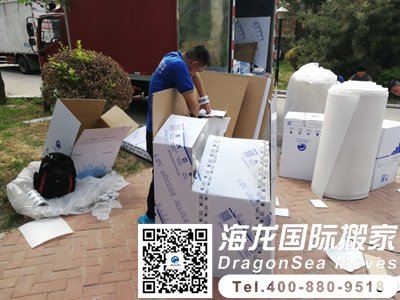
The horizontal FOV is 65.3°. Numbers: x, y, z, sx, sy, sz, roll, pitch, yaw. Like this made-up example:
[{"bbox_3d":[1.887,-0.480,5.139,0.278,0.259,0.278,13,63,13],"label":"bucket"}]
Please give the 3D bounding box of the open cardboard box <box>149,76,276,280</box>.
[{"bbox_3d":[0.197,0.133,2.436,0.760,1.220,1.080,4,21,11],"label":"open cardboard box"}]

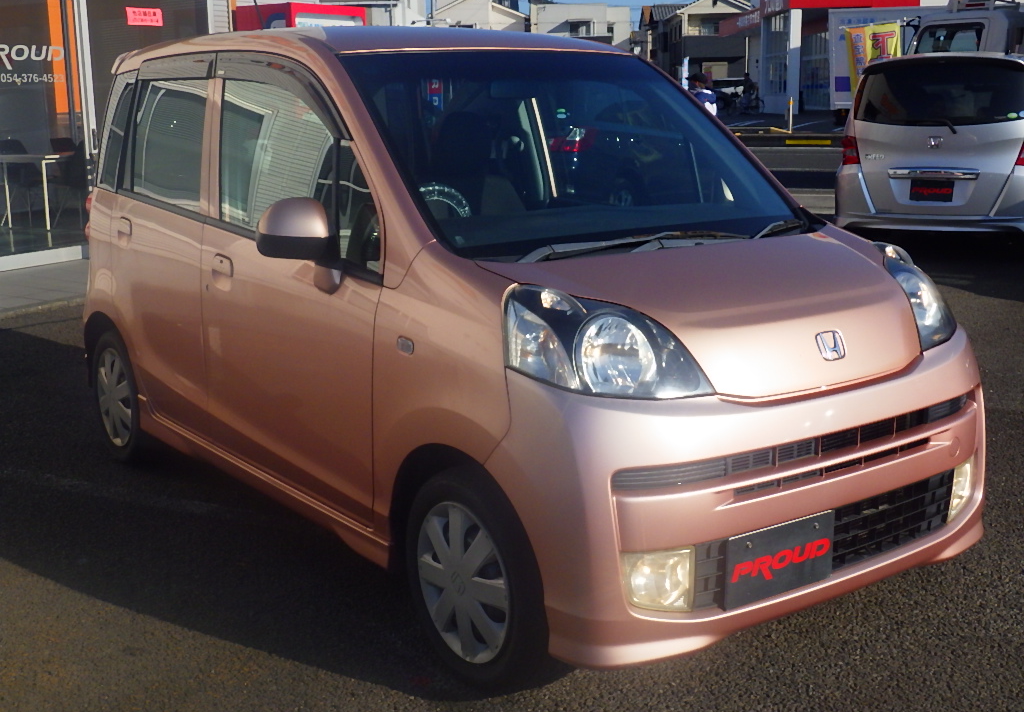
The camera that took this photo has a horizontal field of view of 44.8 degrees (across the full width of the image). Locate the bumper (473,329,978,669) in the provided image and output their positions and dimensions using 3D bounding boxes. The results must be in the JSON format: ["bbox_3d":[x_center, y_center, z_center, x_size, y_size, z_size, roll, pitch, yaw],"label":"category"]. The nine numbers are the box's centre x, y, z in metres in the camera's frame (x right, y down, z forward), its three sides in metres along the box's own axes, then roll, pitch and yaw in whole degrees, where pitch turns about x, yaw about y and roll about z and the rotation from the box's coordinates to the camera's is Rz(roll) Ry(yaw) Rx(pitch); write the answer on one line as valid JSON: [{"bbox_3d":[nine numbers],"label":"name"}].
[{"bbox_3d":[0.641,0.287,2.984,1.450,0.630,0.420,-9,14,-35],"label":"bumper"}]

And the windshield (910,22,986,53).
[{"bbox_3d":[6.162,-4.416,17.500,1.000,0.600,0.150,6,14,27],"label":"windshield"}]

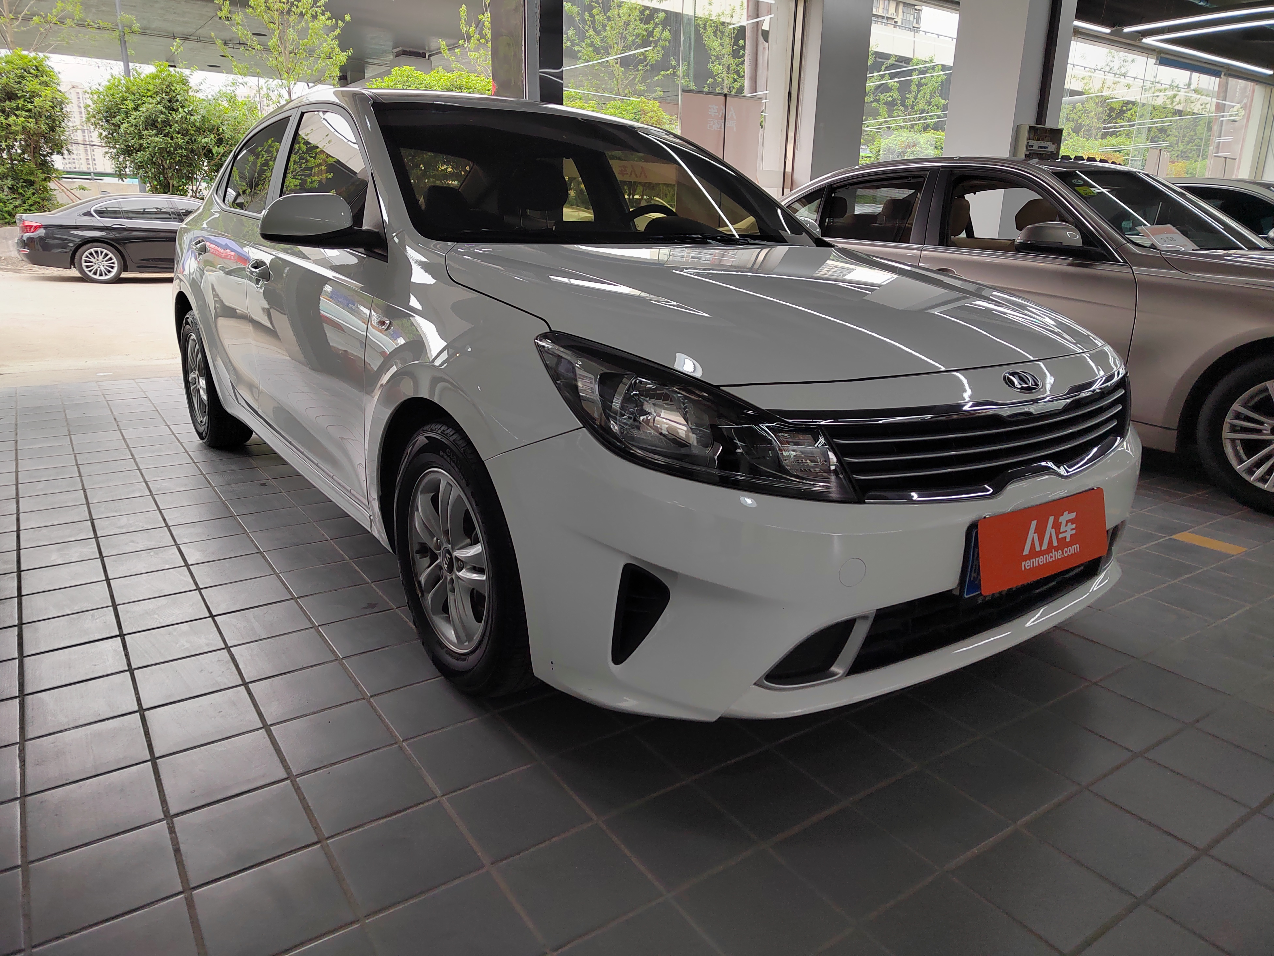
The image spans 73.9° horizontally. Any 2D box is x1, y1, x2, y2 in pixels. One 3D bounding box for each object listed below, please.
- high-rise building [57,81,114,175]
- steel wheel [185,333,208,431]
[{"bbox_3d":[-357.937,-222.134,550.000,36.000,76.000,22.000,-9,19,-30],"label":"high-rise building"},{"bbox_3d":[-1.890,-0.443,3.792,0.160,0.400,0.400,-10,20,-36],"label":"steel wheel"}]

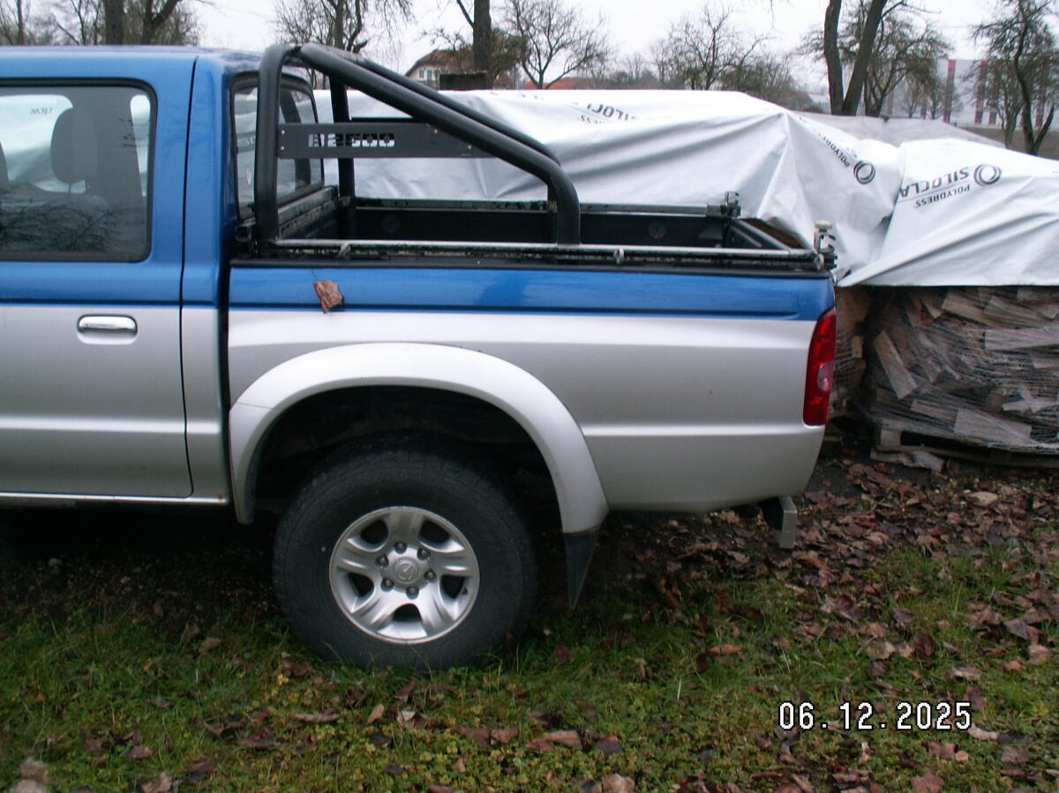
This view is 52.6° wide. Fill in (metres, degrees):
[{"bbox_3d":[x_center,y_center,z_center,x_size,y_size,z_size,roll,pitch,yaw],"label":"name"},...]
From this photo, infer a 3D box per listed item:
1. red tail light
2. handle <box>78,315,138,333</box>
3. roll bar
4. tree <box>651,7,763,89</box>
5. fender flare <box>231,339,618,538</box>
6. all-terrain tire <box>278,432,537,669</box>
[{"bbox_3d":[0.775,-0.093,2.886,0.094,0.322,0.140,1,15,0],"label":"red tail light"},{"bbox_3d":[-1.088,-0.185,2.764,0.152,0.050,0.045,1,15,0],"label":"handle"},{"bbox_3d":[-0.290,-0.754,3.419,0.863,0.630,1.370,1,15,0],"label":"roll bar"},{"bbox_3d":[7.022,-12.831,43.091,4.654,5.616,4.282,1,15,0],"label":"tree"},{"bbox_3d":[-0.290,0.099,2.861,0.978,0.507,0.115,1,15,0],"label":"fender flare"},{"bbox_3d":[-0.347,0.464,3.064,0.734,0.715,0.240,1,15,0],"label":"all-terrain tire"}]

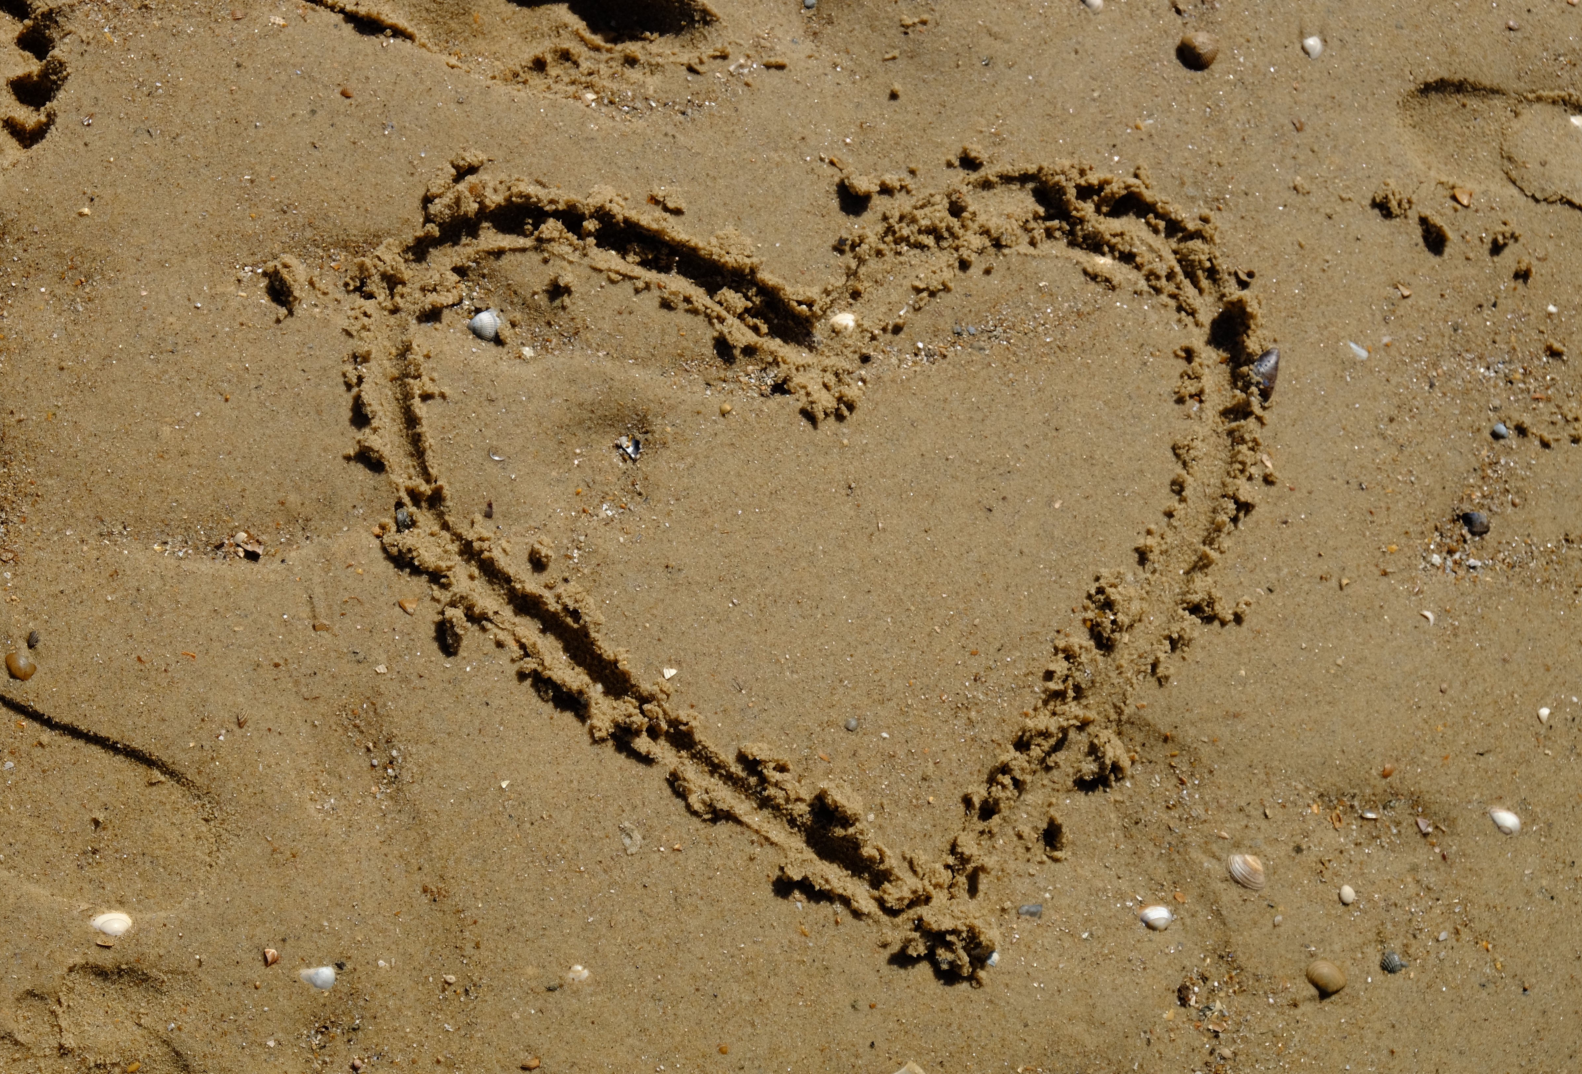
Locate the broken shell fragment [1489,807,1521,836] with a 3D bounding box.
[{"bbox_3d":[0.365,0.145,1.535,0.018,0.006,0.012,37,72,14],"label":"broken shell fragment"}]

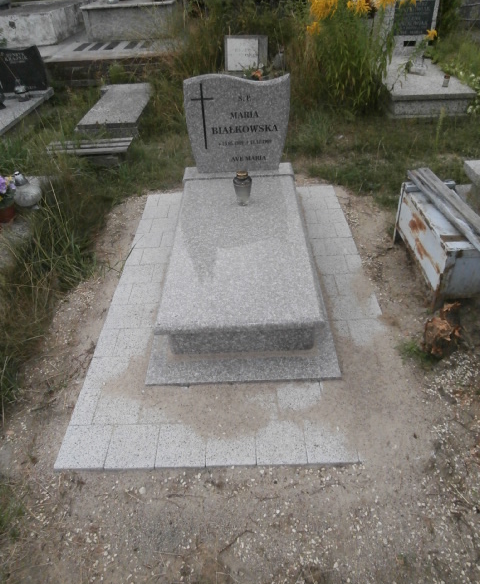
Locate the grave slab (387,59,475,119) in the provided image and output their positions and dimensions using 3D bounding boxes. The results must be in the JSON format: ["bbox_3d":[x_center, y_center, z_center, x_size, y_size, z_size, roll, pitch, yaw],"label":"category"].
[{"bbox_3d":[1.972,-2.463,5.233,0.880,0.240,1.750,-2,39,1],"label":"grave slab"}]

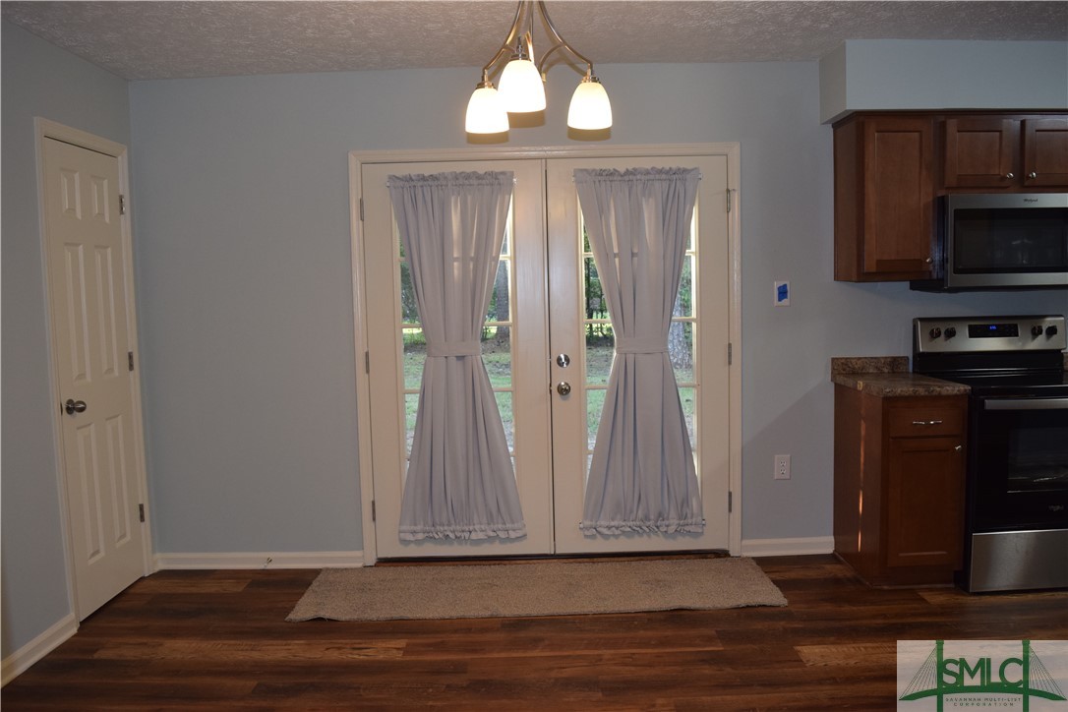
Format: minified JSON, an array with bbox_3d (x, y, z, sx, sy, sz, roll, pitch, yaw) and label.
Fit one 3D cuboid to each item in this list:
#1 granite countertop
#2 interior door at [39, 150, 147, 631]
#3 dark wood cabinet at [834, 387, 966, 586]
[{"bbox_3d":[1.698,0.092,3.747,0.398,0.127,0.595,-1,4,0],"label":"granite countertop"},{"bbox_3d":[-1.969,0.107,3.595,0.040,2.048,0.595,-1,4,0],"label":"interior door"},{"bbox_3d":[1.721,0.595,3.801,0.383,0.884,0.565,-1,4,0],"label":"dark wood cabinet"}]

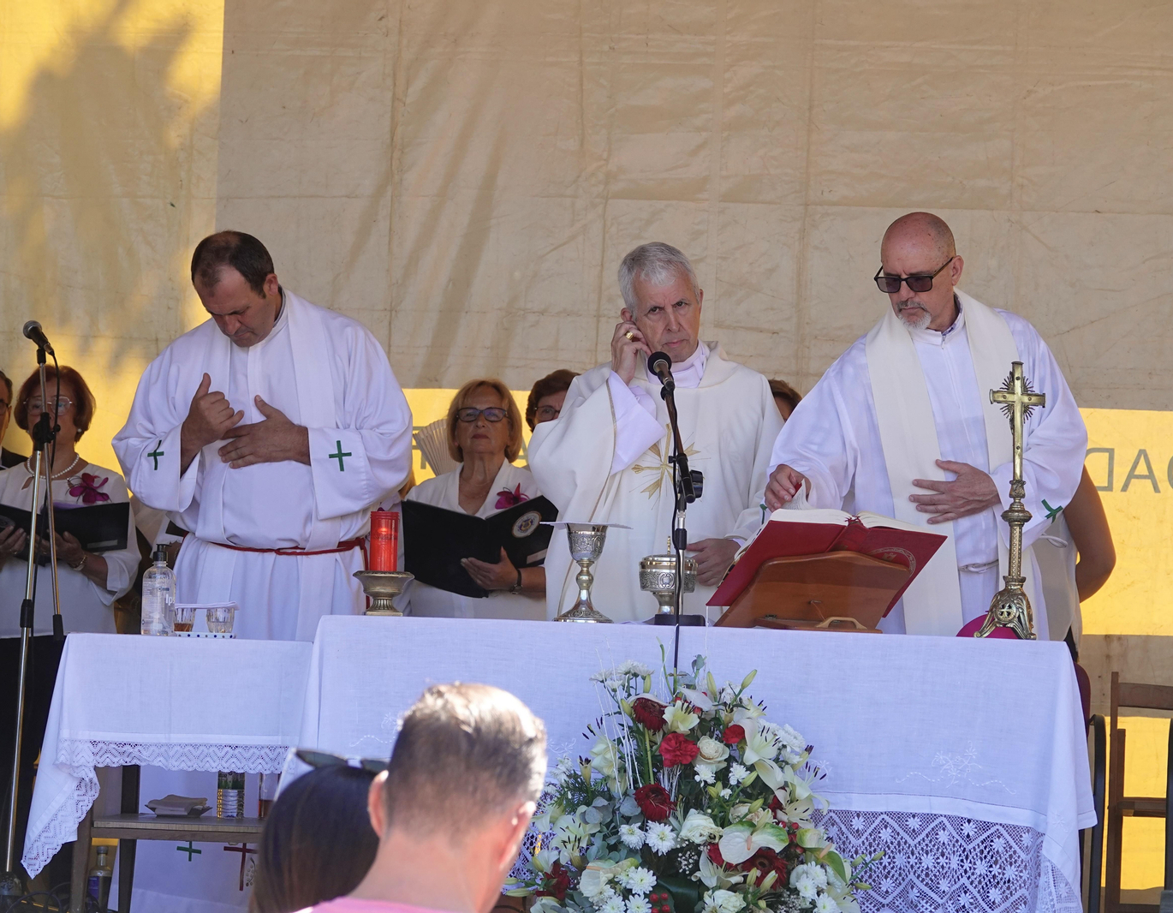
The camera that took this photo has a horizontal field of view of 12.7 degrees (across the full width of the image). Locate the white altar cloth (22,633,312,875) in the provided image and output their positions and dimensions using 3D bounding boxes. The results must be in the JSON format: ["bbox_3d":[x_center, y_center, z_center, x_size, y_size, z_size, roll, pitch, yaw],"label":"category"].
[{"bbox_3d":[-0.856,0.632,11.200,0.670,0.490,0.500,2,-2,7],"label":"white altar cloth"}]

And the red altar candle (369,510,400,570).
[{"bbox_3d":[-0.423,0.177,11.050,0.062,0.127,0.062,2,-2,0],"label":"red altar candle"}]

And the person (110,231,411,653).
[{"bbox_3d":[-0.730,0.330,11.520,0.620,1.648,0.470,1,-2,12],"label":"person"}]

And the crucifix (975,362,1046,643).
[{"bbox_3d":[0.887,0.093,11.000,0.137,0.573,0.115,3,-2,-27],"label":"crucifix"}]

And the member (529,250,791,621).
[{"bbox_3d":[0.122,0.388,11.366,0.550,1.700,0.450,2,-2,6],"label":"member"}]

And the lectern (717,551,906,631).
[{"bbox_3d":[0.473,0.282,11.050,0.360,0.165,0.250,3,-2,-23],"label":"lectern"}]

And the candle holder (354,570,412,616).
[{"bbox_3d":[-0.424,0.286,11.050,0.126,0.098,0.126,2,-2,0],"label":"candle holder"}]

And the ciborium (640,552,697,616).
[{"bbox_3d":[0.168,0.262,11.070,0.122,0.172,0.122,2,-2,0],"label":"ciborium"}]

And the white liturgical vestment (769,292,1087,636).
[{"bbox_3d":[0.710,0.369,11.371,0.680,1.450,0.480,1,-2,11],"label":"white liturgical vestment"}]

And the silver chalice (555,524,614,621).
[{"bbox_3d":[-0.007,0.245,11.050,0.125,0.208,0.125,2,-2,0],"label":"silver chalice"}]

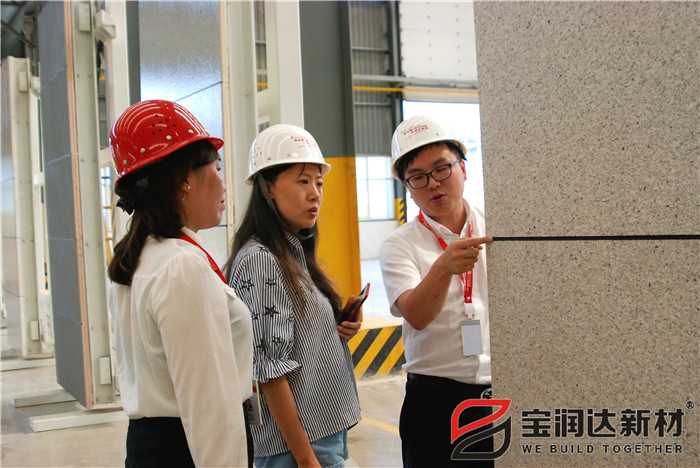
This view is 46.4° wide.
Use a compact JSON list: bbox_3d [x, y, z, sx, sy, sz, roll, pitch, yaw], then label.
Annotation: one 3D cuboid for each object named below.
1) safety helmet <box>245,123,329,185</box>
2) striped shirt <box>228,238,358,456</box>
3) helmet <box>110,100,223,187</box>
[{"bbox_3d":[-0.172,-0.226,2.252,0.214,0.155,0.272,-2,-6,-42],"label":"safety helmet"},{"bbox_3d":[-0.142,0.282,2.250,0.310,0.575,0.420,-2,0,13],"label":"striped shirt"},{"bbox_3d":[-0.440,-0.227,1.887,0.272,0.155,0.214,-25,9,-22],"label":"helmet"}]

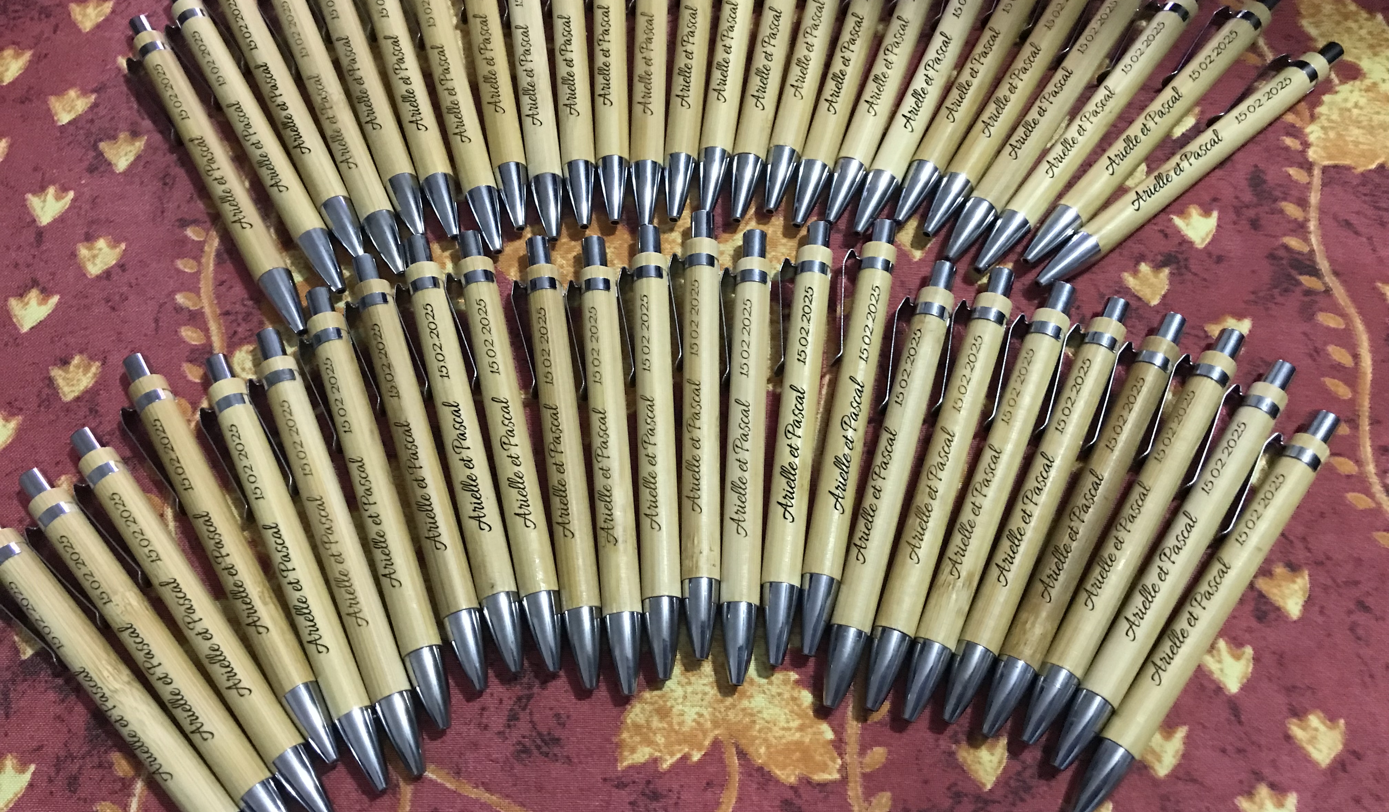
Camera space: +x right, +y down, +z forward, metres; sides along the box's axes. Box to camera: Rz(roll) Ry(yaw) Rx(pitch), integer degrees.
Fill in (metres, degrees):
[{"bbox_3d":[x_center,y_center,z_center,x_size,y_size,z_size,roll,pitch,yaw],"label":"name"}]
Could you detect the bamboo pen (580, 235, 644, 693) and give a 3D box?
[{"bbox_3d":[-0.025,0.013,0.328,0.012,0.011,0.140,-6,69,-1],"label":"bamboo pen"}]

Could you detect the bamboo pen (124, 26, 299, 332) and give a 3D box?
[{"bbox_3d":[-0.159,-0.078,0.367,0.016,0.011,0.140,-30,71,-10],"label":"bamboo pen"}]

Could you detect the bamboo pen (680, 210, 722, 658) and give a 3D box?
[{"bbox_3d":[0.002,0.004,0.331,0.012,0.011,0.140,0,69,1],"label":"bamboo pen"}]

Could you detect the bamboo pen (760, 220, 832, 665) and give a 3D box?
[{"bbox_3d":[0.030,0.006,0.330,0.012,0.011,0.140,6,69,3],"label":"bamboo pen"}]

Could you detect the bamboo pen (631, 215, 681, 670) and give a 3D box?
[{"bbox_3d":[-0.013,0.009,0.330,0.016,0.011,0.140,-3,68,0],"label":"bamboo pen"}]

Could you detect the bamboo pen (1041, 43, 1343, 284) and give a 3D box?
[{"bbox_3d":[0.161,-0.081,0.363,0.140,0.011,0.016,-37,72,-13],"label":"bamboo pen"}]

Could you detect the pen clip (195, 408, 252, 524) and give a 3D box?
[{"bbox_3d":[-0.136,0.017,0.330,0.005,0.006,0.040,-25,70,-9],"label":"pen clip"}]

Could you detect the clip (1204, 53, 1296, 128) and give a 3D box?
[{"bbox_3d":[0.182,-0.104,0.371,0.042,0.006,0.006,-37,73,-13],"label":"clip"}]

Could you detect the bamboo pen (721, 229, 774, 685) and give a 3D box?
[{"bbox_3d":[0.013,0.010,0.329,0.016,0.011,0.140,3,68,2],"label":"bamboo pen"}]

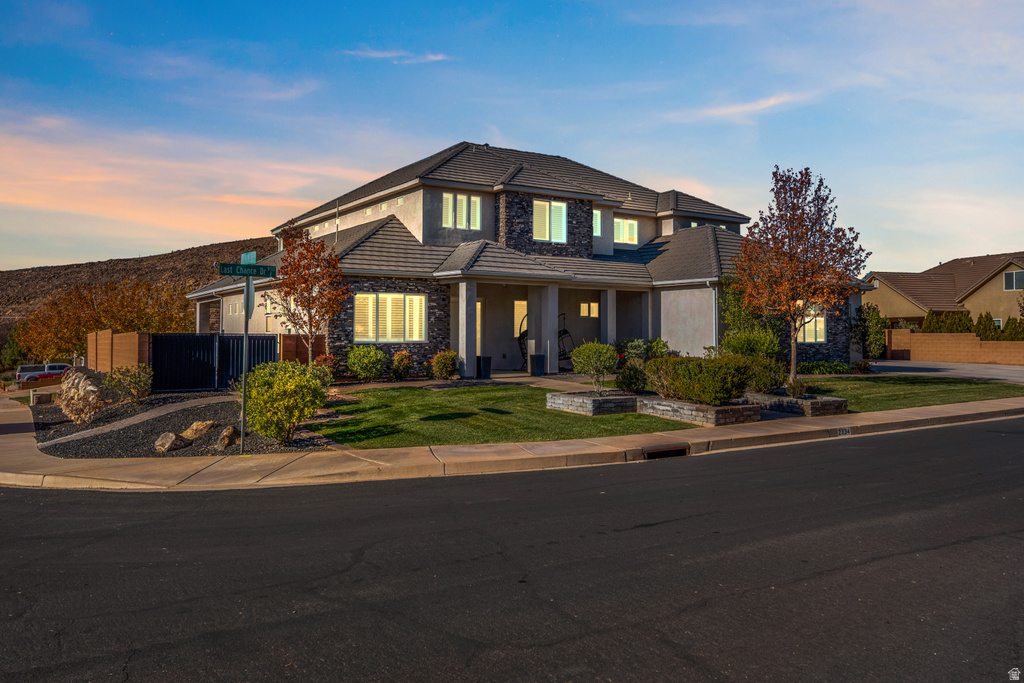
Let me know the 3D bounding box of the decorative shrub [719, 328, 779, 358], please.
[{"bbox_3d":[8.300,0.330,27.700,2.050,1.600,1.900,0,0,-35],"label":"decorative shrub"}]

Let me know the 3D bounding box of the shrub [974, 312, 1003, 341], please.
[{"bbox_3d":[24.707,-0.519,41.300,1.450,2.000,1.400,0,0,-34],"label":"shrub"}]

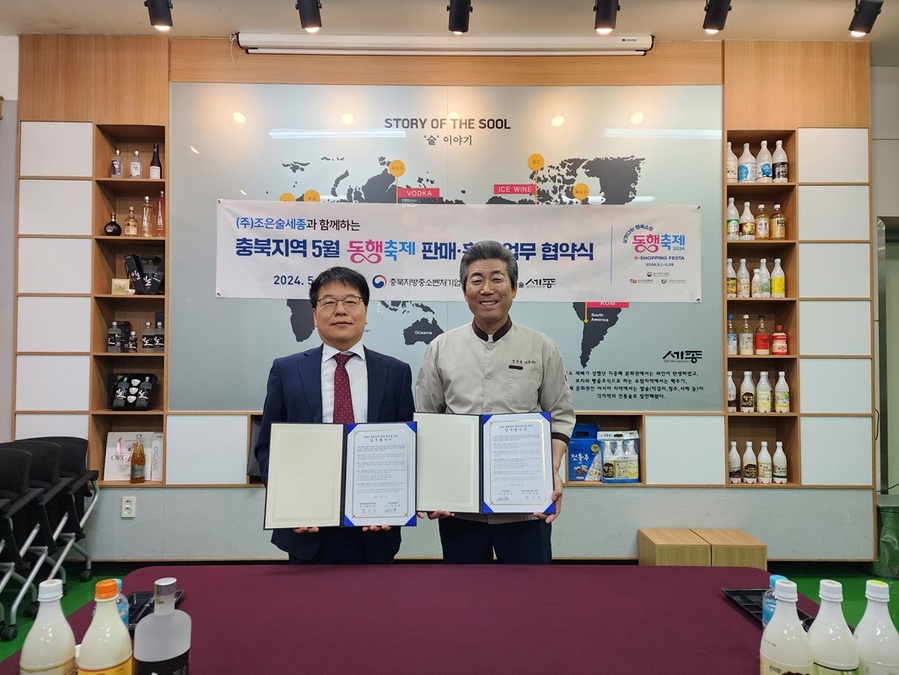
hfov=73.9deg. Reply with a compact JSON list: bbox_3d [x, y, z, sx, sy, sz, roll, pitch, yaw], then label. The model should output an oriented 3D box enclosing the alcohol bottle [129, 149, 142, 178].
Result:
[{"bbox_3d":[-1.971,-1.077,3.760,0.070,0.192,0.068,0,-1,-1],"label":"alcohol bottle"}]

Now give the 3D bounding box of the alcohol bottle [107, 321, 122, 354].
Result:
[{"bbox_3d":[-2.088,-0.004,3.732,0.074,0.198,0.074,0,-1,-1],"label":"alcohol bottle"}]

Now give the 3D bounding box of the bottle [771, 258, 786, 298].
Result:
[{"bbox_3d":[2.042,-0.362,3.707,0.073,0.251,0.073,0,-1,-1],"label":"bottle"}]

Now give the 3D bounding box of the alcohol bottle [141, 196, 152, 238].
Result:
[{"bbox_3d":[-1.897,-0.750,3.754,0.062,0.273,0.060,0,-1,-1],"label":"alcohol bottle"}]

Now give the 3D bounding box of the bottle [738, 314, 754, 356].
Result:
[{"bbox_3d":[1.852,-0.016,3.723,0.077,0.248,0.077,0,-1,-1],"label":"bottle"}]

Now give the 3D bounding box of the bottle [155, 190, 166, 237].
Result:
[{"bbox_3d":[-1.774,-0.763,3.691,0.065,0.285,0.065,0,-1,-1],"label":"bottle"}]

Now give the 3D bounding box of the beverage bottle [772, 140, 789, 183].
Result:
[{"bbox_3d":[2.103,-1.108,3.798,0.086,0.286,0.086,0,-1,-1],"label":"beverage bottle"}]

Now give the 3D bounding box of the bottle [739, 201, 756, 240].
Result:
[{"bbox_3d":[1.889,-0.730,3.788,0.083,0.259,0.083,0,-1,-1],"label":"bottle"}]

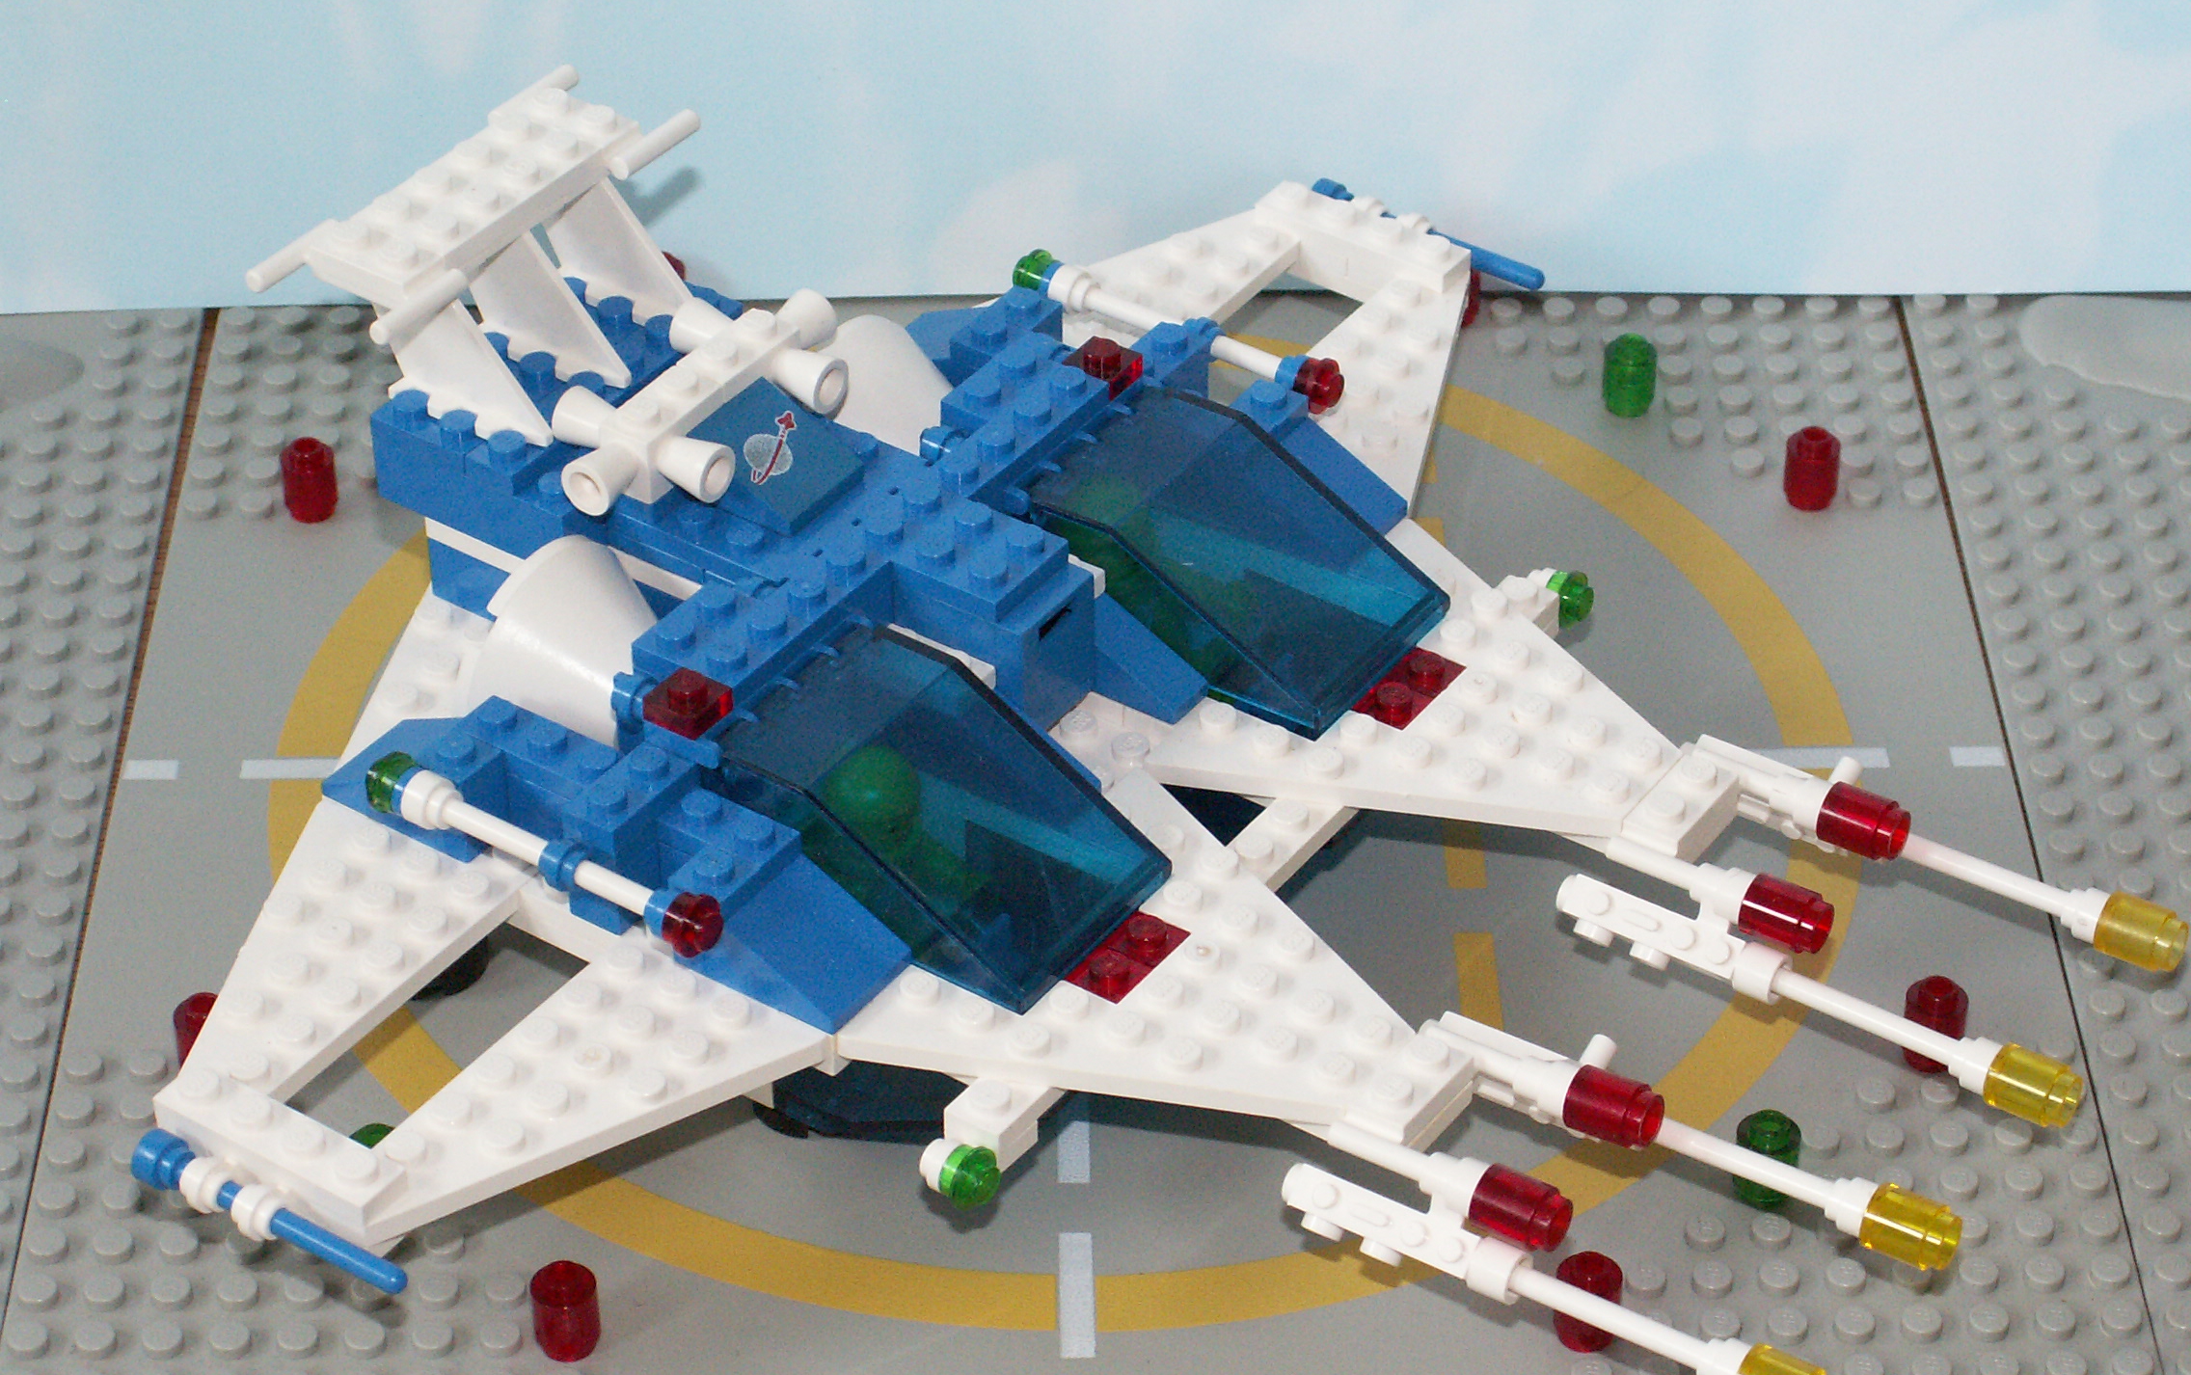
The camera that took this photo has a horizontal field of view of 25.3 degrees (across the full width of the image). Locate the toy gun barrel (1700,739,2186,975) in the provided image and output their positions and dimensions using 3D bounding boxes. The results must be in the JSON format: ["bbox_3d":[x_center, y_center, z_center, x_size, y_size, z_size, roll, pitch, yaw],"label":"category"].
[{"bbox_3d":[0.105,0.021,0.613,0.069,0.009,0.009,21,42,29],"label":"toy gun barrel"}]

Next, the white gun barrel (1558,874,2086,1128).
[{"bbox_3d":[0.087,0.037,0.593,0.070,0.009,0.008,23,43,27],"label":"white gun barrel"}]

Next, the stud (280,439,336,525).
[{"bbox_3d":[-0.113,-0.030,0.703,0.008,0.011,0.008,0,38,-1],"label":"stud"}]

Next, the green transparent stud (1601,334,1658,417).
[{"bbox_3d":[0.079,-0.047,0.725,0.008,0.011,0.008,0,38,-1],"label":"green transparent stud"}]

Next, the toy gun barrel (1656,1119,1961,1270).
[{"bbox_3d":[0.081,0.057,0.562,0.040,0.008,0.008,20,42,28],"label":"toy gun barrel"}]

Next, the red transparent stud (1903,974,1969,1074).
[{"bbox_3d":[0.105,0.042,0.612,0.008,0.011,0.008,0,38,-1],"label":"red transparent stud"}]

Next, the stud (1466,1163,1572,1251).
[{"bbox_3d":[0.049,0.060,0.558,0.011,0.008,0.008,21,42,29],"label":"stud"}]

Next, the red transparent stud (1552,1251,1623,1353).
[{"bbox_3d":[0.058,0.072,0.573,0.008,0.011,0.008,0,38,-1],"label":"red transparent stud"}]

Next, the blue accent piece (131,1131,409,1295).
[{"bbox_3d":[-0.094,0.060,0.553,0.038,0.007,0.007,22,43,25],"label":"blue accent piece"}]

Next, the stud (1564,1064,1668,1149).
[{"bbox_3d":[0.061,0.049,0.572,0.011,0.008,0.008,21,42,29],"label":"stud"}]

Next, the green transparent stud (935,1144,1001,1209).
[{"bbox_3d":[-0.014,0.057,0.567,0.005,0.008,0.008,24,44,27],"label":"green transparent stud"}]

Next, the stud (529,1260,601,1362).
[{"bbox_3d":[-0.062,0.073,0.572,0.008,0.011,0.008,0,38,-1],"label":"stud"}]

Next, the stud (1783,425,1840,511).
[{"bbox_3d":[0.104,-0.032,0.707,0.008,0.011,0.008,0,38,-1],"label":"stud"}]

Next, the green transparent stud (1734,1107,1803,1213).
[{"bbox_3d":[0.082,0.057,0.593,0.008,0.011,0.008,0,38,-1],"label":"green transparent stud"}]

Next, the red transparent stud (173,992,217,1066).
[{"bbox_3d":[-0.111,0.044,0.609,0.008,0.011,0.008,0,38,-1],"label":"red transparent stud"}]

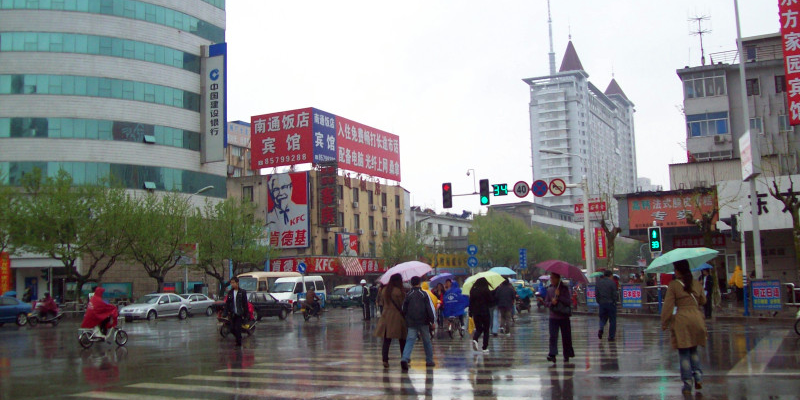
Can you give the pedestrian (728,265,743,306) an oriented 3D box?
[{"bbox_3d":[15.250,3.881,37.762,0.520,1.740,0.420,2,-7,-30],"label":"pedestrian"}]

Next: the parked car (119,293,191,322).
[{"bbox_3d":[-12.964,5.699,44.381,1.740,1.450,4.400,-4,-7,24],"label":"parked car"}]

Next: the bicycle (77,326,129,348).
[{"bbox_3d":[-8.003,3.489,22.528,1.480,0.970,0.580,4,-8,-44],"label":"bicycle"}]

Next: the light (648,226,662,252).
[{"bbox_3d":[9.763,1.509,31.791,0.470,0.960,0.300,-4,-6,22],"label":"light"}]

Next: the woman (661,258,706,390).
[{"bbox_3d":[3.693,1.636,10.800,0.550,1.660,0.430,-3,-6,16],"label":"woman"}]

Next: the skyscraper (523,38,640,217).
[{"bbox_3d":[75.801,-11.811,330.204,21.749,88.008,81.791,-5,-6,27],"label":"skyscraper"}]

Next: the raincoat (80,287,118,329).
[{"bbox_3d":[-8.307,2.972,23.000,0.950,1.140,0.680,3,-7,-37],"label":"raincoat"}]

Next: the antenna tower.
[{"bbox_3d":[22.738,-12.165,63.059,1.600,3.800,1.500,-4,-7,25],"label":"antenna tower"}]

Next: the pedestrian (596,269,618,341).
[{"bbox_3d":[5.013,2.549,20.100,0.520,1.690,0.420,-3,-6,14],"label":"pedestrian"}]

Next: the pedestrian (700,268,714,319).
[{"bbox_3d":[10.348,3.088,28.002,0.420,1.710,0.500,3,-7,-37],"label":"pedestrian"}]

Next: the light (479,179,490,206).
[{"bbox_3d":[4.209,-0.357,41.200,0.420,1.250,0.300,-4,-6,23],"label":"light"}]

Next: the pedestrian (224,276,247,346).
[{"bbox_3d":[-4.166,2.841,21.200,0.520,1.730,0.380,-2,-6,7],"label":"pedestrian"}]

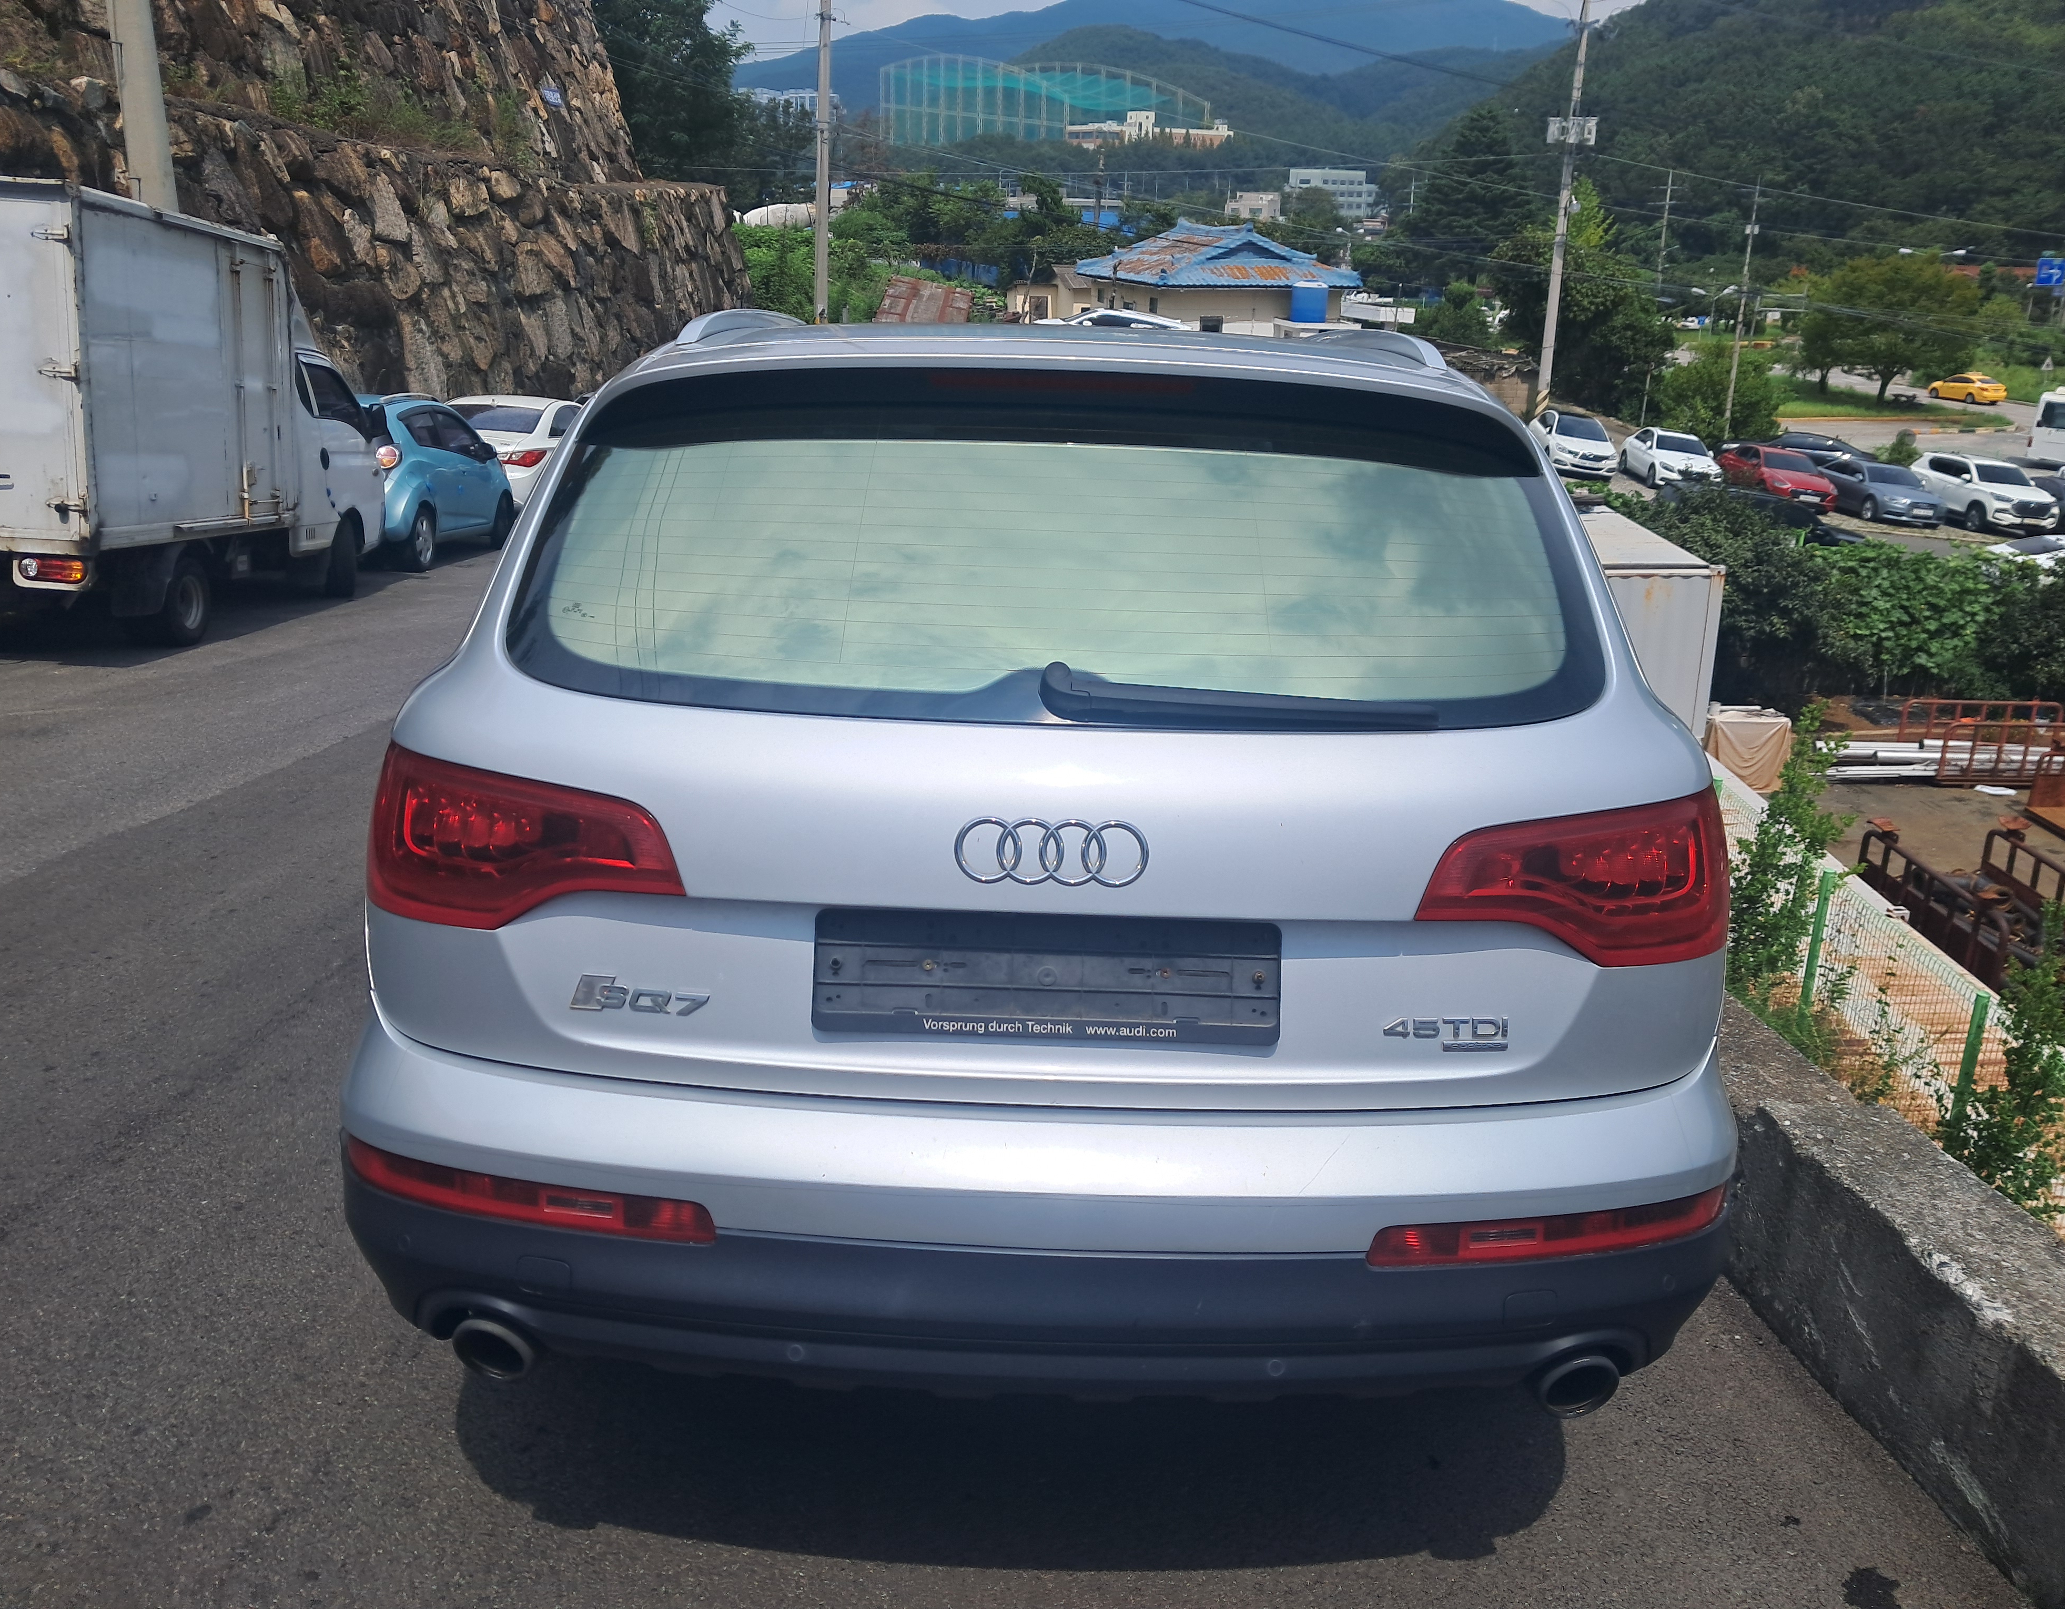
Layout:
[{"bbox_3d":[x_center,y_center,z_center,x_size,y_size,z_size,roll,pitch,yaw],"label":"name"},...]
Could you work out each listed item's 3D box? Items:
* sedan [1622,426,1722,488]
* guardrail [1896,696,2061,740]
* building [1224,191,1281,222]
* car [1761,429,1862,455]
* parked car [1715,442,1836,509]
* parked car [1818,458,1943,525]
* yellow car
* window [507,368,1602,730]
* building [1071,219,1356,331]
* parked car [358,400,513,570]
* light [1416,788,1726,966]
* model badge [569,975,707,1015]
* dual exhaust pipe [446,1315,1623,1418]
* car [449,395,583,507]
[{"bbox_3d":[18.637,-10.154,48.981,1.820,1.420,4.750,4,18,2],"label":"sedan"},{"bbox_3d":[12.644,-0.976,22.402,2.150,0.820,0.070,1,17,0],"label":"guardrail"},{"bbox_3d":[42.147,-113.462,324.000,10.000,8.000,9.000,0,18,-5],"label":"building"},{"bbox_3d":[24.573,-11.114,53.508,4.850,1.460,1.850,3,19,-1],"label":"car"},{"bbox_3d":[20.838,-9.216,46.977,1.860,1.445,4.900,3,18,0],"label":"parked car"},{"bbox_3d":[24.007,-9.059,47.689,1.870,1.460,4.900,2,20,-6],"label":"parked car"},{"bbox_3d":[55.269,-24.570,99.010,1.820,1.470,4.750,-3,18,-15],"label":"yellow car"},{"bbox_3d":[0.028,-0.289,2.028,1.300,0.486,0.150,1,-25,0],"label":"window"},{"bbox_3d":[6.832,-19.298,63.224,7.766,5.118,8.870,-4,19,-17],"label":"building"},{"bbox_3d":[-6.086,-3.065,15.639,1.600,1.520,3.600,1,13,-2],"label":"parked car"},{"bbox_3d":[0.659,0.106,2.031,0.450,0.220,0.270,2,13,0],"label":"light"},{"bbox_3d":[-0.463,0.225,1.970,0.166,0.044,0.010,4,13,8],"label":"model badge"},{"bbox_3d":[0.008,0.700,2.183,1.490,0.095,0.160,2,13,0],"label":"dual exhaust pipe"},{"bbox_3d":[-6.429,-4.344,21.027,1.835,1.470,4.820,1,15,-4],"label":"car"}]

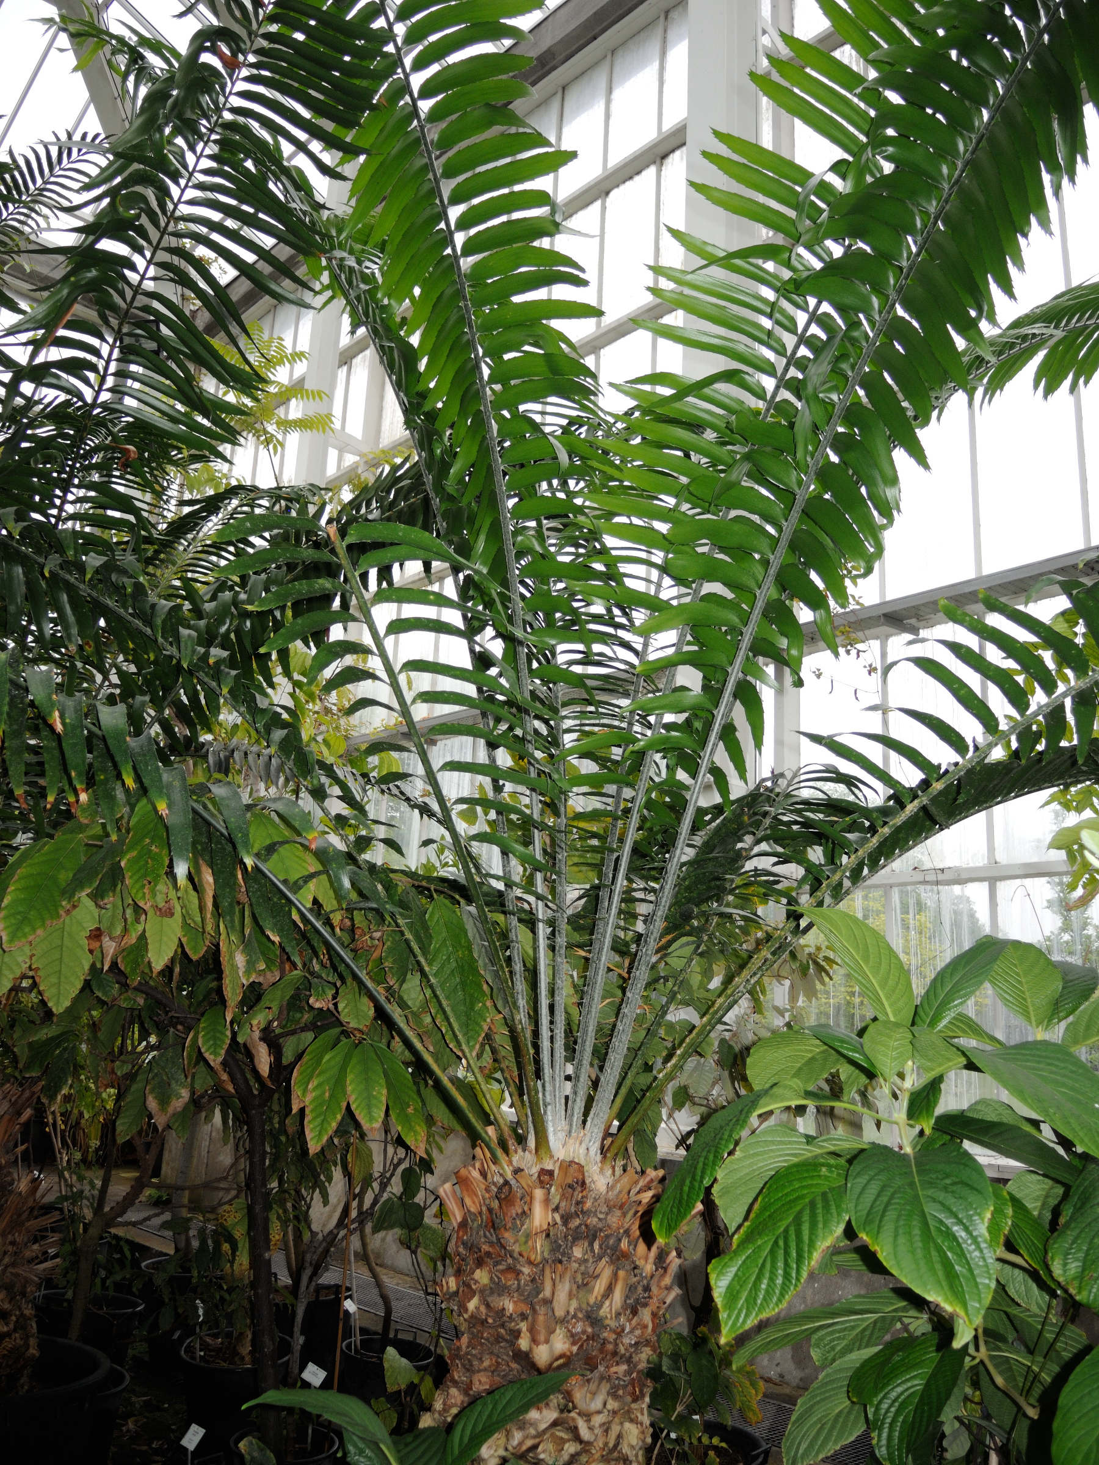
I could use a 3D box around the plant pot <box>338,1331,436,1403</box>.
[{"bbox_3d":[-0.581,2.336,4.220,0.335,0.290,0.335,3,-14,0],"label":"plant pot"}]

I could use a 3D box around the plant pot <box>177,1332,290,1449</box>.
[{"bbox_3d":[-1.087,2.284,4.084,0.392,0.300,0.392,3,-14,0],"label":"plant pot"}]

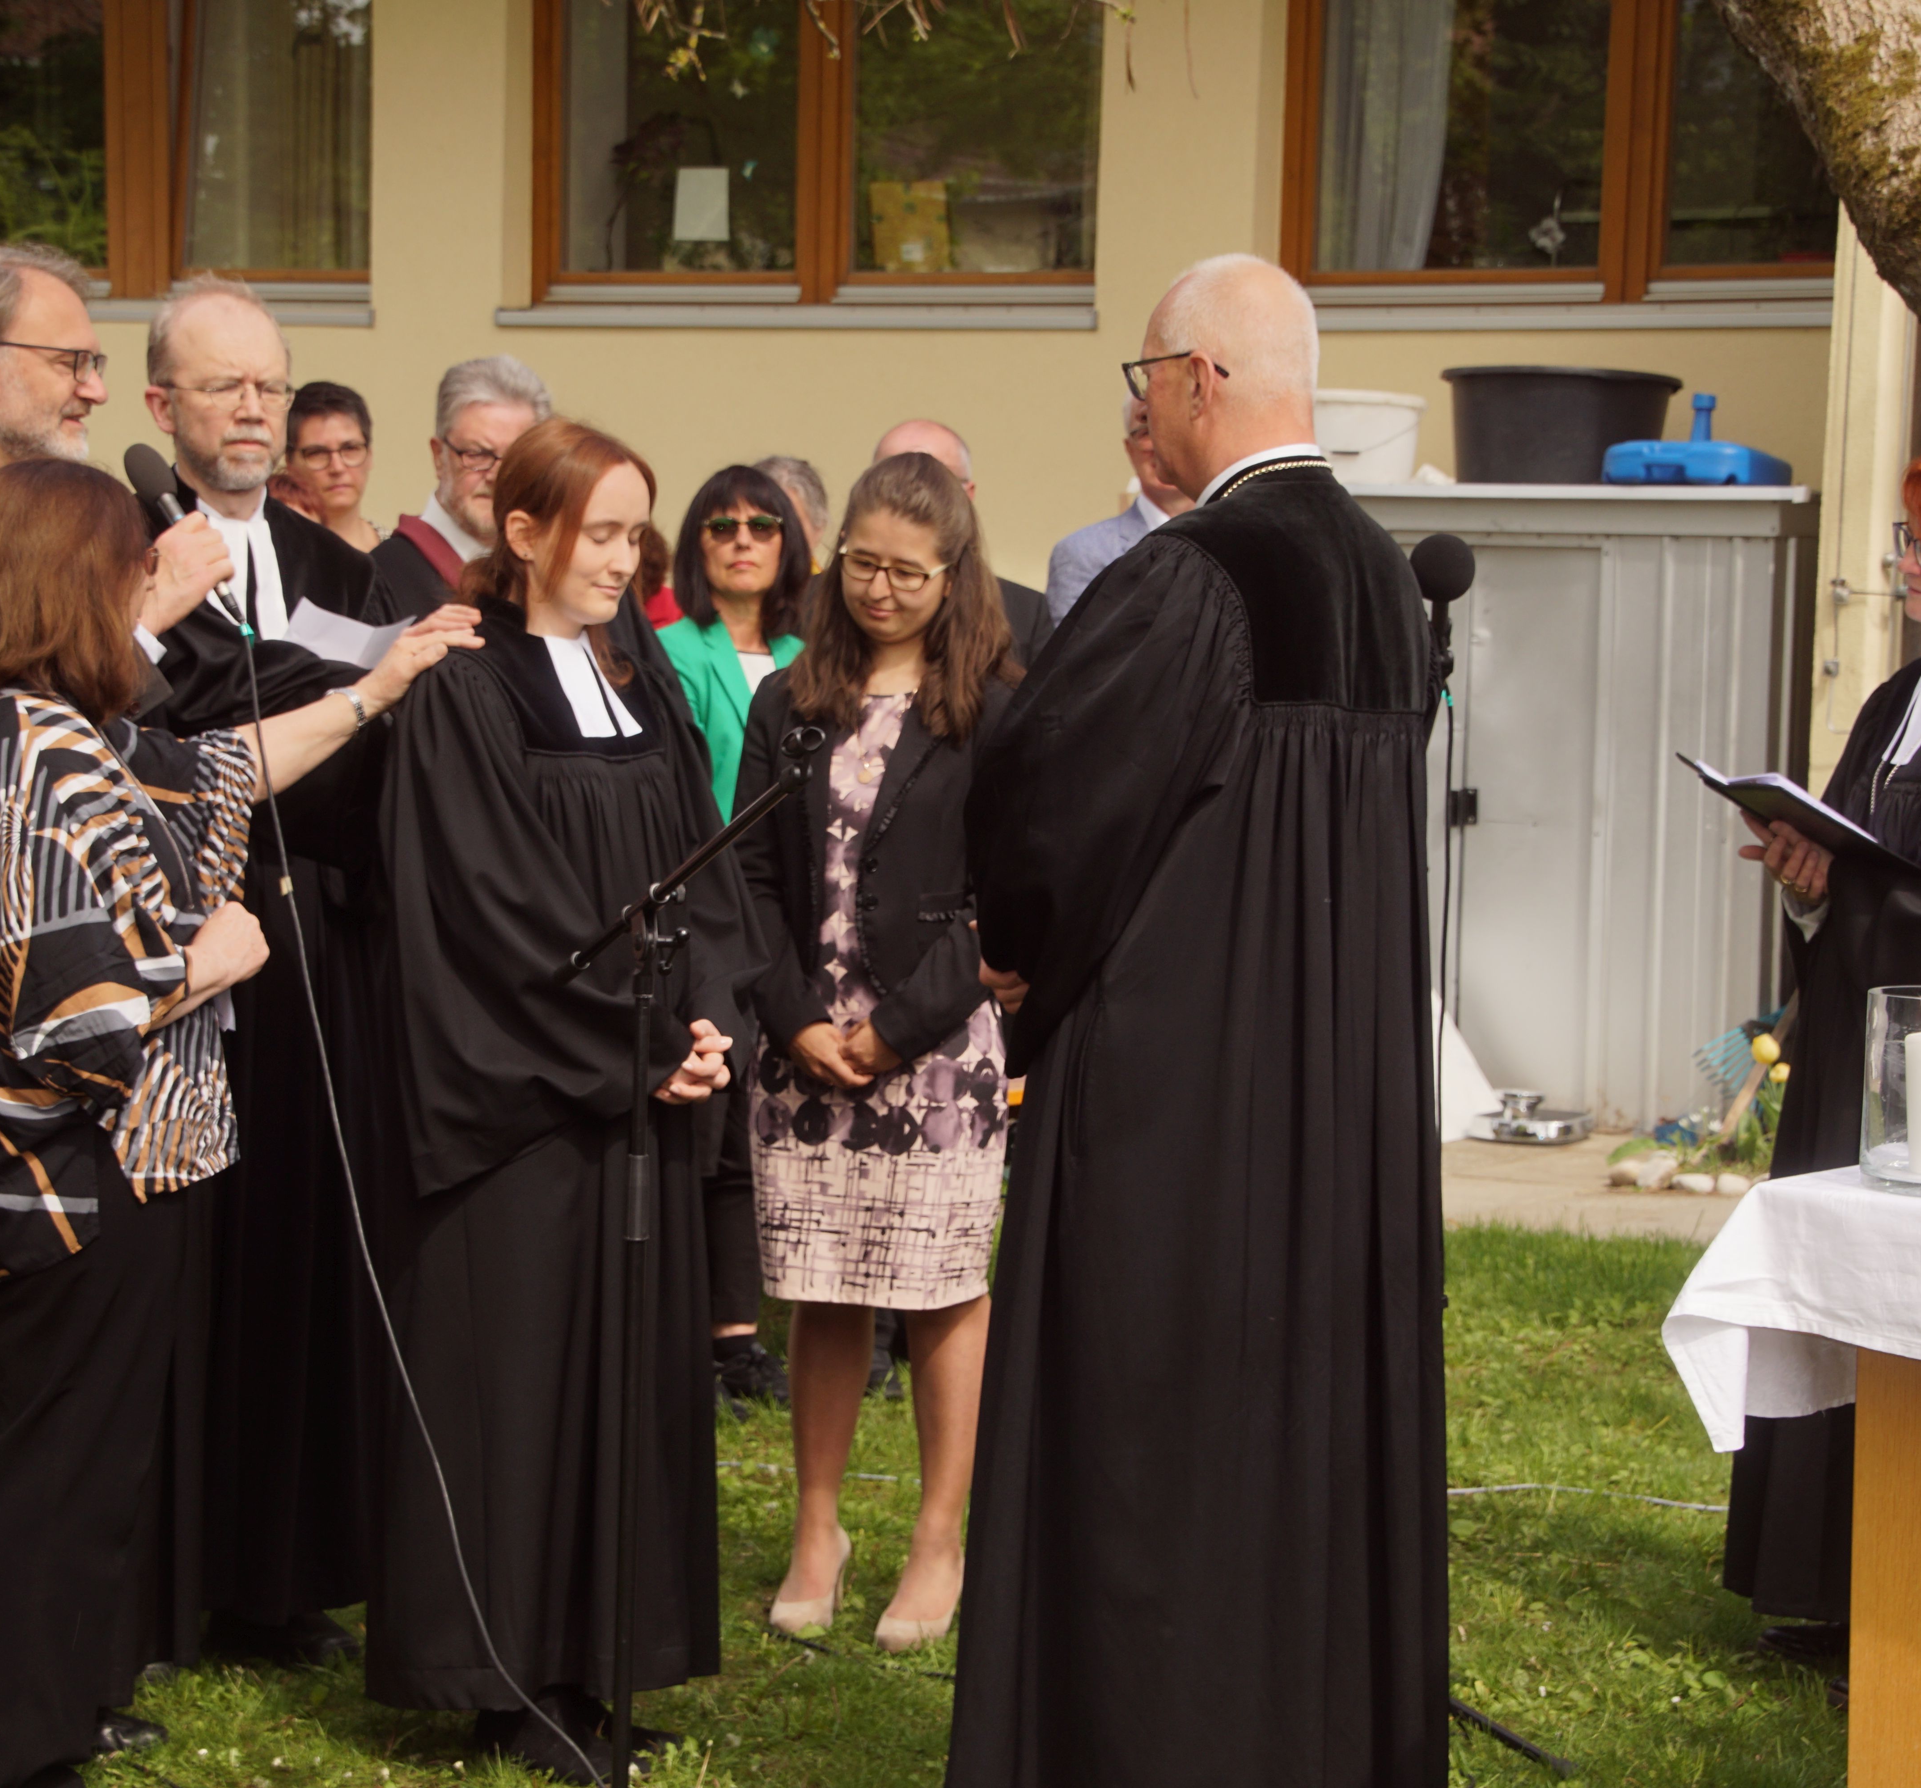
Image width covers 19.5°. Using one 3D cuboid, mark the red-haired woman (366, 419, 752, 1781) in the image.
[{"bbox_3d":[-0.489,0.249,6.814,0.520,1.653,0.400,-4,8,-42],"label":"red-haired woman"}]

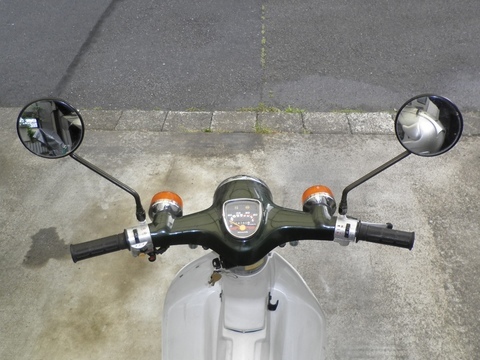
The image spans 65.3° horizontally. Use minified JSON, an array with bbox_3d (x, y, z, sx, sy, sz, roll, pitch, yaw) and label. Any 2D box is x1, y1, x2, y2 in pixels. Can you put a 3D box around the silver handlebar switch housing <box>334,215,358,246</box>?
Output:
[{"bbox_3d":[0.210,0.100,0.742,0.046,0.046,0.050,9,49,4],"label":"silver handlebar switch housing"}]

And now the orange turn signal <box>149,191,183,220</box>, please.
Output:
[{"bbox_3d":[-0.149,0.062,0.758,0.069,0.068,0.060,-3,48,-2],"label":"orange turn signal"}]

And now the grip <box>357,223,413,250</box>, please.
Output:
[{"bbox_3d":[0.286,0.112,0.736,0.108,0.037,0.037,9,49,4],"label":"grip"}]

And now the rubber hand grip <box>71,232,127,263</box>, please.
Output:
[{"bbox_3d":[-0.273,0.131,0.725,0.108,0.036,0.036,-13,47,-12],"label":"rubber hand grip"}]

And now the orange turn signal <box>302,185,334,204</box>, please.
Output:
[{"bbox_3d":[0.161,0.040,0.774,0.065,0.065,0.030,-3,48,-2],"label":"orange turn signal"}]

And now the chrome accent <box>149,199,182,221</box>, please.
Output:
[{"bbox_3d":[-0.149,0.069,0.752,0.068,0.067,0.036,-3,48,-2],"label":"chrome accent"}]

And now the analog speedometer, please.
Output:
[{"bbox_3d":[0.007,0.077,0.733,0.075,0.026,0.077,-3,80,-2],"label":"analog speedometer"}]

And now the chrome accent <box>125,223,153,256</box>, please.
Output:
[{"bbox_3d":[-0.195,0.114,0.735,0.049,0.048,0.053,-15,50,-8],"label":"chrome accent"}]

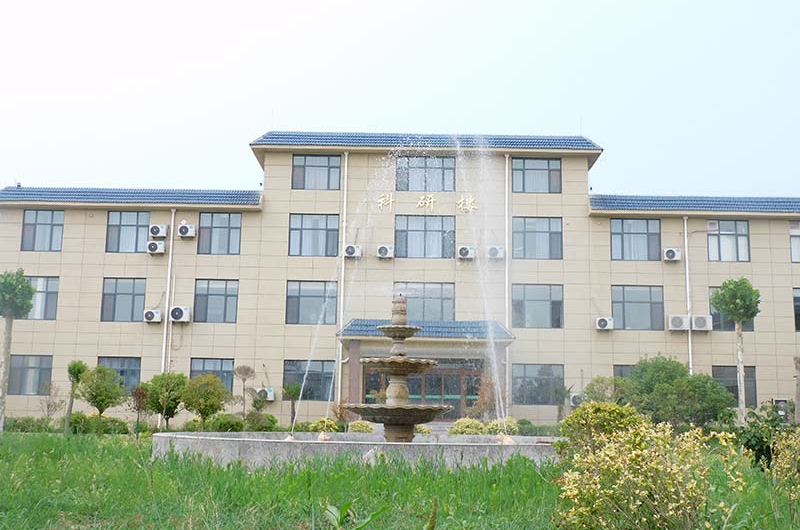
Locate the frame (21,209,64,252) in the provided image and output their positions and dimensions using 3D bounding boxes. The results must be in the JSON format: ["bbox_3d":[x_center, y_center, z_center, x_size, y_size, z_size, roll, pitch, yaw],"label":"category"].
[{"bbox_3d":[-17.828,-1.698,46.154,2.026,2.078,0.120,1,-9,1],"label":"frame"}]

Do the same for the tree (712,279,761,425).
[{"bbox_3d":[13.061,3.744,35.670,1.899,6.563,1.850,1,-10,1],"label":"tree"}]

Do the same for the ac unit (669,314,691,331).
[{"bbox_3d":[13.336,2.755,44.027,0.940,0.690,0.360,1,-10,1],"label":"ac unit"}]

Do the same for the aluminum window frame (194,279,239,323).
[{"bbox_3d":[-9.037,1.775,45.478,2.106,2.129,0.120,1,-9,1],"label":"aluminum window frame"}]

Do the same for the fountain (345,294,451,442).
[{"bbox_3d":[-0.041,2.073,17.909,2.094,3.069,2.100,1,-10,1],"label":"fountain"}]

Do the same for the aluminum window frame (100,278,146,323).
[{"bbox_3d":[-13.286,1.691,44.568,2.108,2.108,0.120,1,-10,1],"label":"aluminum window frame"}]

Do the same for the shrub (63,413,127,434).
[{"bbox_3d":[-13.447,7.053,40.918,2.850,0.903,1.300,1,-10,1],"label":"shrub"}]

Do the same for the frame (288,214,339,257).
[{"bbox_3d":[-4.315,-1.490,46.536,2.501,2.149,0.100,1,-10,1],"label":"frame"}]

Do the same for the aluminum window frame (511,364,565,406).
[{"bbox_3d":[6.757,5.857,45.073,2.527,1.951,0.100,1,-10,1],"label":"aluminum window frame"}]

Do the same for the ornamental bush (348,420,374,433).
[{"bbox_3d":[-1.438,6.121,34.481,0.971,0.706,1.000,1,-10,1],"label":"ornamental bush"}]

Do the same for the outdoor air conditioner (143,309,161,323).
[{"bbox_3d":[-11.749,2.454,44.100,0.790,0.540,0.300,1,-9,1],"label":"outdoor air conditioner"}]

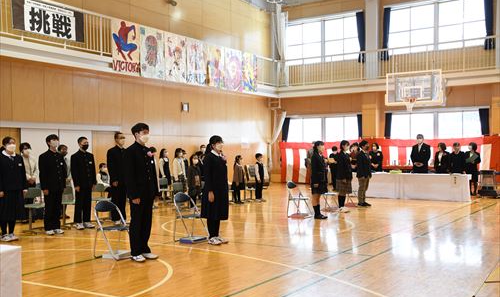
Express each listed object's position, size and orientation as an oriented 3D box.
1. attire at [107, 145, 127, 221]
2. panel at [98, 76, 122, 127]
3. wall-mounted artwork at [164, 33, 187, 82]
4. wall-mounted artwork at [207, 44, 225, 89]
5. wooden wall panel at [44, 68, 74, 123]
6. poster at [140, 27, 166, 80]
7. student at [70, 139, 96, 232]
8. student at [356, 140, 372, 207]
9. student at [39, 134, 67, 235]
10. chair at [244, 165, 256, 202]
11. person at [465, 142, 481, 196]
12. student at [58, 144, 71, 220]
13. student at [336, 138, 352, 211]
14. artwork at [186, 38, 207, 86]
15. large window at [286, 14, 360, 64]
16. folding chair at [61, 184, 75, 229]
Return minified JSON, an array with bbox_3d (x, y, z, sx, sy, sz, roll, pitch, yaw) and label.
[{"bbox_3d":[-2.555,0.680,10.584,0.290,1.470,0.470,-1,-1,34],"label":"attire"},{"bbox_3d":[-4.277,-1.409,16.628,0.030,1.456,0.922,-1,-1,33],"label":"panel"},{"bbox_3d":[-2.366,-2.895,17.498,0.020,1.460,1.020,-1,-1,34],"label":"wall-mounted artwork"},{"bbox_3d":[-1.226,-3.029,20.092,0.040,1.575,1.050,-1,-1,34],"label":"wall-mounted artwork"},{"bbox_3d":[-5.240,-1.411,14.924,0.040,1.460,0.930,-1,-1,34],"label":"wooden wall panel"},{"bbox_3d":[-2.937,-2.841,16.257,0.020,1.492,1.066,-1,-1,33],"label":"poster"},{"bbox_3d":[-3.096,0.630,10.076,0.290,1.690,0.470,-1,-1,34],"label":"student"},{"bbox_3d":[2.929,0.621,13.912,0.300,1.660,0.450,-1,-1,33],"label":"student"},{"bbox_3d":[-3.428,0.607,9.428,0.290,1.730,0.470,-1,-1,34],"label":"student"},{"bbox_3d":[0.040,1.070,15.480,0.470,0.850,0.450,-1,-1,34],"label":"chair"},{"bbox_3d":[6.814,0.622,16.583,0.450,1.620,0.300,-1,-1,41],"label":"person"},{"bbox_3d":[-4.082,0.722,11.904,0.300,1.570,0.450,-1,-1,30],"label":"student"},{"bbox_3d":[2.204,0.650,12.654,0.340,1.620,0.420,-1,-1,15],"label":"student"},{"bbox_3d":[-1.839,-3.033,19.179,0.040,1.575,1.070,-1,-1,34],"label":"artwork"},{"bbox_3d":[3.042,-4.543,22.821,3.550,1.820,0.120,-1,-1,34],"label":"large window"},{"bbox_3d":[-3.441,1.094,10.203,0.450,0.780,0.400,-1,-1,34],"label":"folding chair"}]

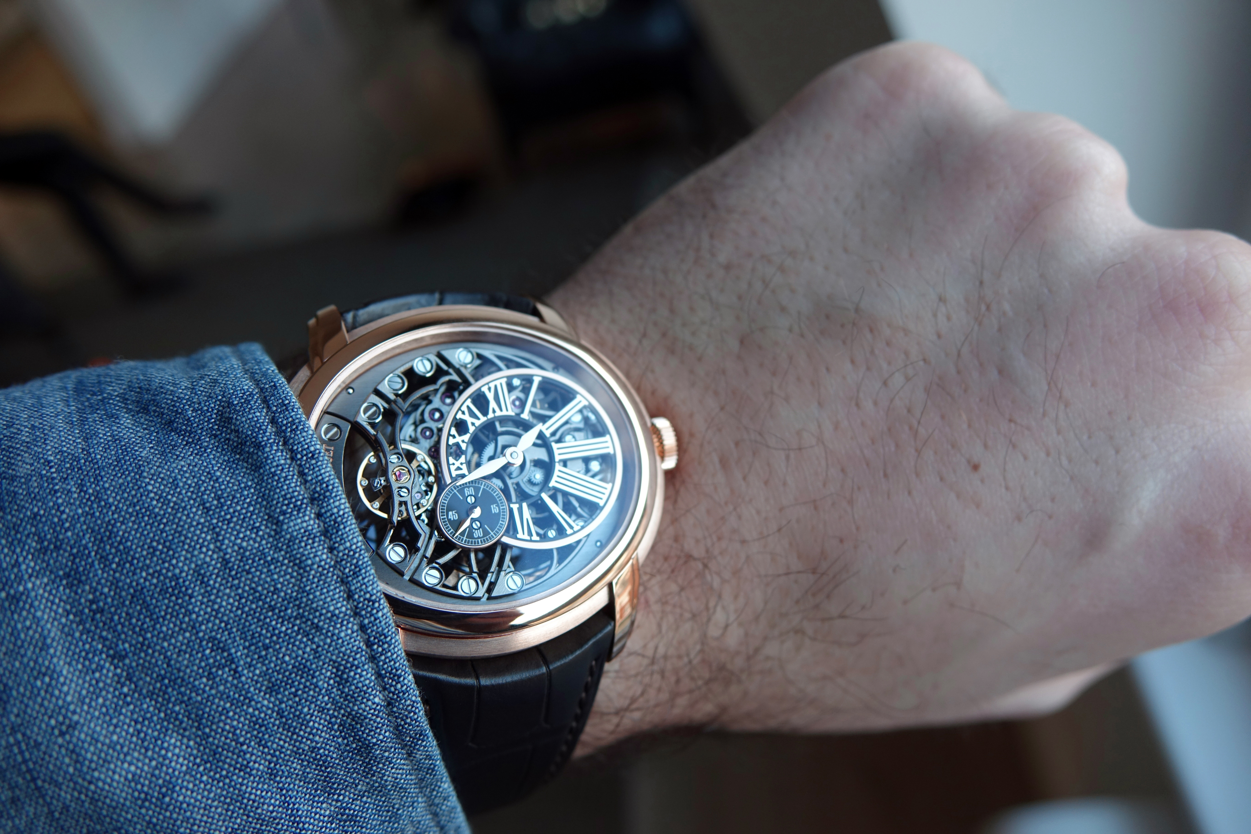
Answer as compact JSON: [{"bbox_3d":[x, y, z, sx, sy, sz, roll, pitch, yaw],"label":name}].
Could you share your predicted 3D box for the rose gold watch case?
[{"bbox_3d":[-0.018,0.007,0.098,0.047,0.050,0.013,-8,-17,-24],"label":"rose gold watch case"}]

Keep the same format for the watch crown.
[{"bbox_3d":[0.005,0.003,0.107,0.003,0.007,0.007,-8,-17,-24],"label":"watch crown"}]

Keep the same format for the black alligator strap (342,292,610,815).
[{"bbox_3d":[-0.025,0.018,0.118,0.025,0.068,0.052,-8,-17,-24],"label":"black alligator strap"}]

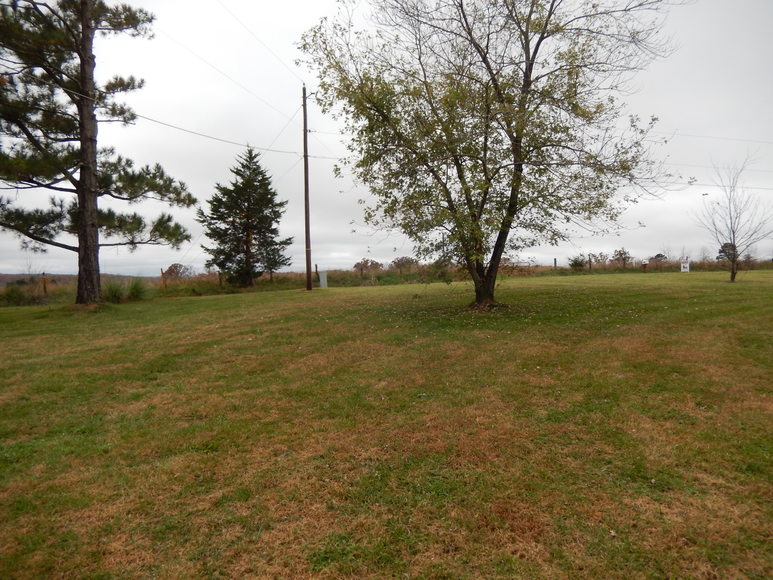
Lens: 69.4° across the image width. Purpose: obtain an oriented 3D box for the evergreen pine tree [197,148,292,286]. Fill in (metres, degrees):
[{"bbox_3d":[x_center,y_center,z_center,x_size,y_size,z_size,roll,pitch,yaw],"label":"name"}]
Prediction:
[{"bbox_3d":[-7.500,-3.800,29.500,4.950,7.400,4.800,-1,2,0],"label":"evergreen pine tree"}]

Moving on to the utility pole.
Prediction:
[{"bbox_3d":[-3.820,-4.960,27.000,0.320,9.950,0.320,-1,2,0],"label":"utility pole"}]

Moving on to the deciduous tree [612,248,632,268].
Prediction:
[{"bbox_3d":[21.100,-2.730,50.000,1.850,2.100,1.800,-1,2,0],"label":"deciduous tree"}]

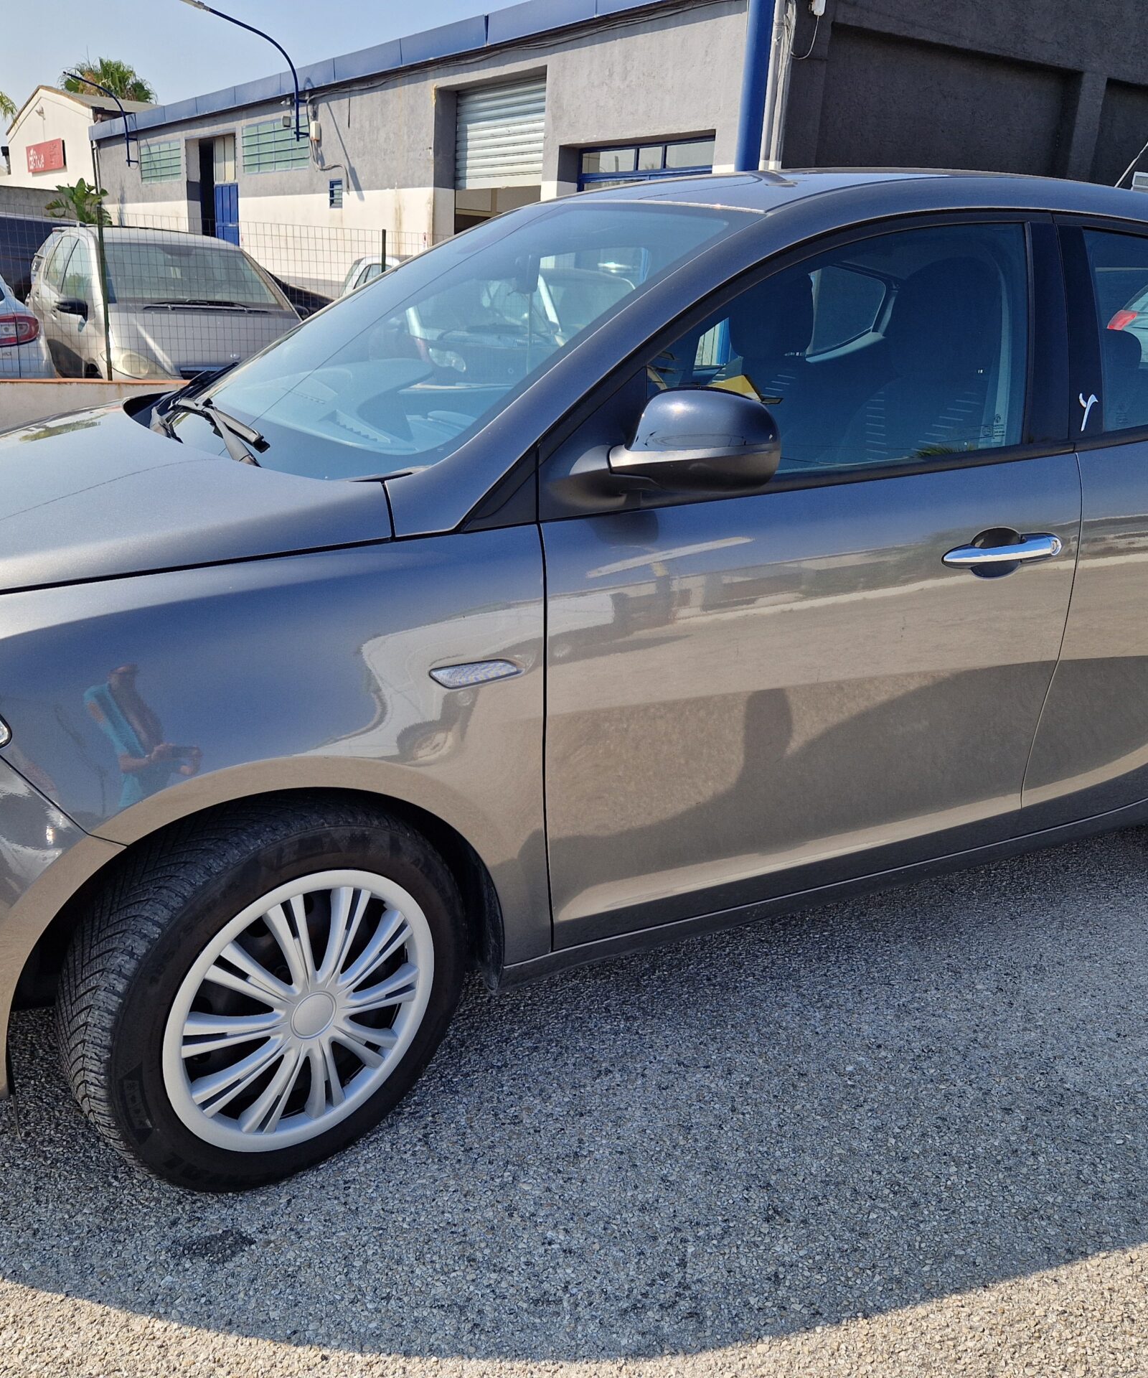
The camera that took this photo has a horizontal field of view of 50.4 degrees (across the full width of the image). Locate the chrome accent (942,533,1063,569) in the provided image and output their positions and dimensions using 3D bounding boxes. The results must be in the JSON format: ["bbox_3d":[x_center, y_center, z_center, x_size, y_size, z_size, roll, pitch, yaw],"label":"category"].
[{"bbox_3d":[0.706,-0.226,2.013,0.255,0.045,0.045,-7,21,-26],"label":"chrome accent"}]

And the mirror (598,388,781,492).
[{"bbox_3d":[0.152,-0.333,1.617,0.160,0.135,0.210,-6,21,-27],"label":"mirror"}]

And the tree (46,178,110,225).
[{"bbox_3d":[-9.295,-8.250,23.071,1.300,2.500,1.300,-5,20,-20],"label":"tree"}]

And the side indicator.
[{"bbox_3d":[-0.133,-0.019,1.654,0.132,0.036,0.022,-5,20,-21],"label":"side indicator"}]

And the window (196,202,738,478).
[{"bbox_3d":[-0.298,-0.679,2.279,0.930,0.120,1.270,-34,31,-14],"label":"window"}]

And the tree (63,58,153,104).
[{"bbox_3d":[-15.584,-17.469,41.575,3.100,7.300,3.100,-4,20,-19],"label":"tree"}]

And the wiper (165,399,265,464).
[{"bbox_3d":[-0.614,-0.455,2.117,0.130,0.070,0.660,-34,31,-14],"label":"wiper"}]

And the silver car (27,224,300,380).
[{"bbox_3d":[-3.332,-2.952,10.049,1.770,1.620,4.150,-8,22,-29],"label":"silver car"}]

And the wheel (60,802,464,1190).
[{"bbox_3d":[-0.428,0.433,1.780,0.585,0.585,0.200,-14,25,-39],"label":"wheel"}]

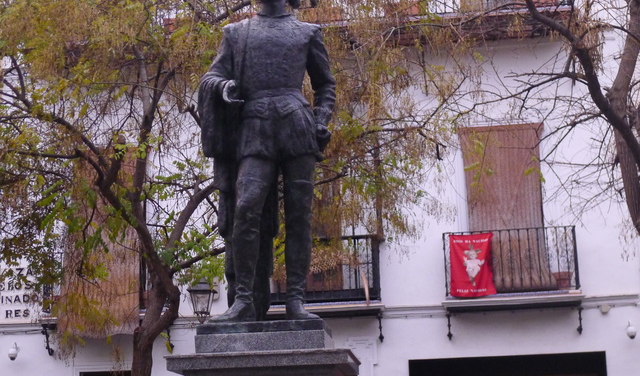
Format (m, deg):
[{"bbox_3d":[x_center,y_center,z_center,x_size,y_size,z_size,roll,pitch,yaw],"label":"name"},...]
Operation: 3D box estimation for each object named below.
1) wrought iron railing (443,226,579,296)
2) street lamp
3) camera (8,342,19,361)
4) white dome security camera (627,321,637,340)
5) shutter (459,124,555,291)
[{"bbox_3d":[2.967,1.157,18.669,2.060,1.000,0.460,-3,-11,6],"label":"wrought iron railing"},{"bbox_3d":[-1.827,1.763,18.802,0.450,0.710,0.450,-3,-11,6],"label":"street lamp"},{"bbox_3d":[-4.952,2.641,19.415,0.150,0.280,0.290,-3,-11,6],"label":"camera"},{"bbox_3d":[4.759,2.177,18.362,0.150,0.290,0.290,-3,-11,6],"label":"white dome security camera"},{"bbox_3d":[2.952,0.316,18.970,1.380,2.680,0.200,-3,-11,6],"label":"shutter"}]

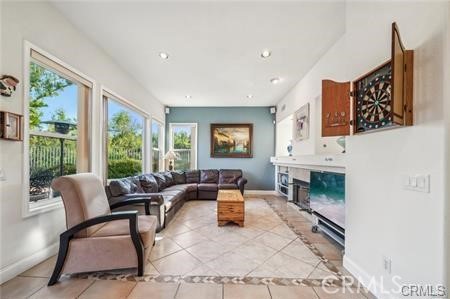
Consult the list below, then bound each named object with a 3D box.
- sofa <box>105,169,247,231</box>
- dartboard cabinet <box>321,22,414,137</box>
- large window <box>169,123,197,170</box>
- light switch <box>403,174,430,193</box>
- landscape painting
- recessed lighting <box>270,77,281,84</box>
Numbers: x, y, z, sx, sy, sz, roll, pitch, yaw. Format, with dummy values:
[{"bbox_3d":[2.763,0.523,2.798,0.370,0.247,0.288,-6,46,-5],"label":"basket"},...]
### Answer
[{"bbox_3d":[-0.711,1.042,4.134,2.700,0.870,2.760,0,-2,1],"label":"sofa"},{"bbox_3d":[1.222,-0.471,1.412,0.300,0.630,0.750,0,-2,1],"label":"dartboard cabinet"},{"bbox_3d":[-1.540,0.040,6.030,1.050,1.970,0.100,0,-4,0],"label":"large window"},{"bbox_3d":[1.357,0.246,1.159,0.012,0.120,0.165,0,-2,1],"label":"light switch"},{"bbox_3d":[0.244,-0.286,5.516,1.440,1.150,0.050,0,-2,1],"label":"landscape painting"},{"bbox_3d":[1.151,-1.576,3.699,0.200,0.050,0.200,0,-2,1],"label":"recessed lighting"}]

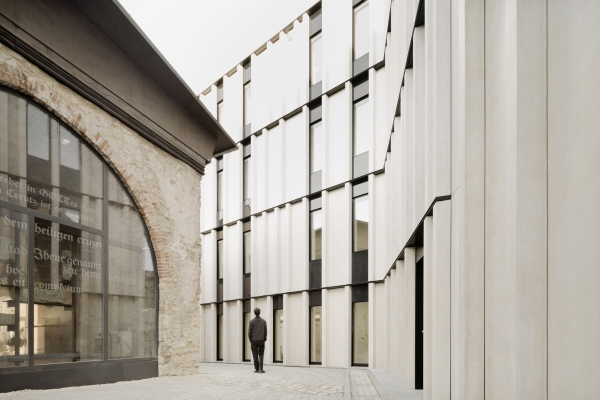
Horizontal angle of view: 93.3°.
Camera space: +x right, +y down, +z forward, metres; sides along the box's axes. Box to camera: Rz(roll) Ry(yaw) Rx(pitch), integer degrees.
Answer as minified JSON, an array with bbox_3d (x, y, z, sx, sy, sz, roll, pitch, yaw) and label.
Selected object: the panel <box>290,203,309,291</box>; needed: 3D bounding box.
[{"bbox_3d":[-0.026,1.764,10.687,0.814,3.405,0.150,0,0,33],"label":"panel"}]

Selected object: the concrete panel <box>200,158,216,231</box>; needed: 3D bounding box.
[{"bbox_3d":[-4.099,-0.208,12.951,1.140,3.330,0.200,0,0,33],"label":"concrete panel"}]

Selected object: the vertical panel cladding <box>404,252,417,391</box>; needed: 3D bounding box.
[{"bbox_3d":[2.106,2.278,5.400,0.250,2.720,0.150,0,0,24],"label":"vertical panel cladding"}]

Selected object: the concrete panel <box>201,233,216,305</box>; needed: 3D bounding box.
[{"bbox_3d":[-4.099,3.066,12.951,1.140,3.350,0.200,0,0,33],"label":"concrete panel"}]

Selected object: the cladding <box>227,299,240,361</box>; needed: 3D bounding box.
[{"bbox_3d":[-2.897,5.773,12.342,0.850,2.650,0.180,0,0,34],"label":"cladding"}]

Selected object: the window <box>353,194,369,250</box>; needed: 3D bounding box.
[{"bbox_3d":[1.965,0.763,9.200,0.570,1.800,0.120,0,0,34],"label":"window"}]

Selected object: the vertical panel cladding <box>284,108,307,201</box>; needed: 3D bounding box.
[{"bbox_3d":[-0.129,-1.625,10.462,1.080,3.300,0.200,0,0,34],"label":"vertical panel cladding"}]

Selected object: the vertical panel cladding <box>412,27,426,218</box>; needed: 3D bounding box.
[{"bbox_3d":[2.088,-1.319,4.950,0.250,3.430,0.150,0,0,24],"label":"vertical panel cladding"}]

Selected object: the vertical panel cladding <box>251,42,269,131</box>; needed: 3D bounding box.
[{"bbox_3d":[-1.552,-4.345,11.272,0.914,3.293,0.200,0,0,33],"label":"vertical panel cladding"}]

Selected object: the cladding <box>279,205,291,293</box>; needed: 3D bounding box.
[{"bbox_3d":[-0.589,1.882,10.770,0.570,3.300,0.180,0,0,34],"label":"cladding"}]

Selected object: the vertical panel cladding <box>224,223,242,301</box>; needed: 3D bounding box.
[{"bbox_3d":[-2.766,2.602,12.073,1.130,3.357,0.200,0,0,33],"label":"vertical panel cladding"}]

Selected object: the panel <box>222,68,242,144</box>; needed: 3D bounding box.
[{"bbox_3d":[-3.016,-4.233,12.657,1.237,3.076,0.180,0,0,33],"label":"panel"}]

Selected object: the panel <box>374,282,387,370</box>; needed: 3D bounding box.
[{"bbox_3d":[2.551,4.001,9.013,0.401,2.775,0.150,0,0,33],"label":"panel"}]

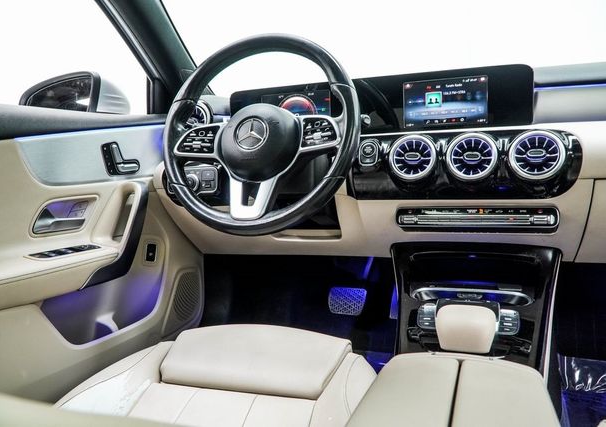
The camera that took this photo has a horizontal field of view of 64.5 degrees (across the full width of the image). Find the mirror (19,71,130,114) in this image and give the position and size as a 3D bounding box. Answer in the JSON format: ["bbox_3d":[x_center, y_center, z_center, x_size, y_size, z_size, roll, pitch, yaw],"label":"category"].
[{"bbox_3d":[-0.520,-0.244,1.144,0.235,0.150,0.135,-1,11,15],"label":"mirror"}]

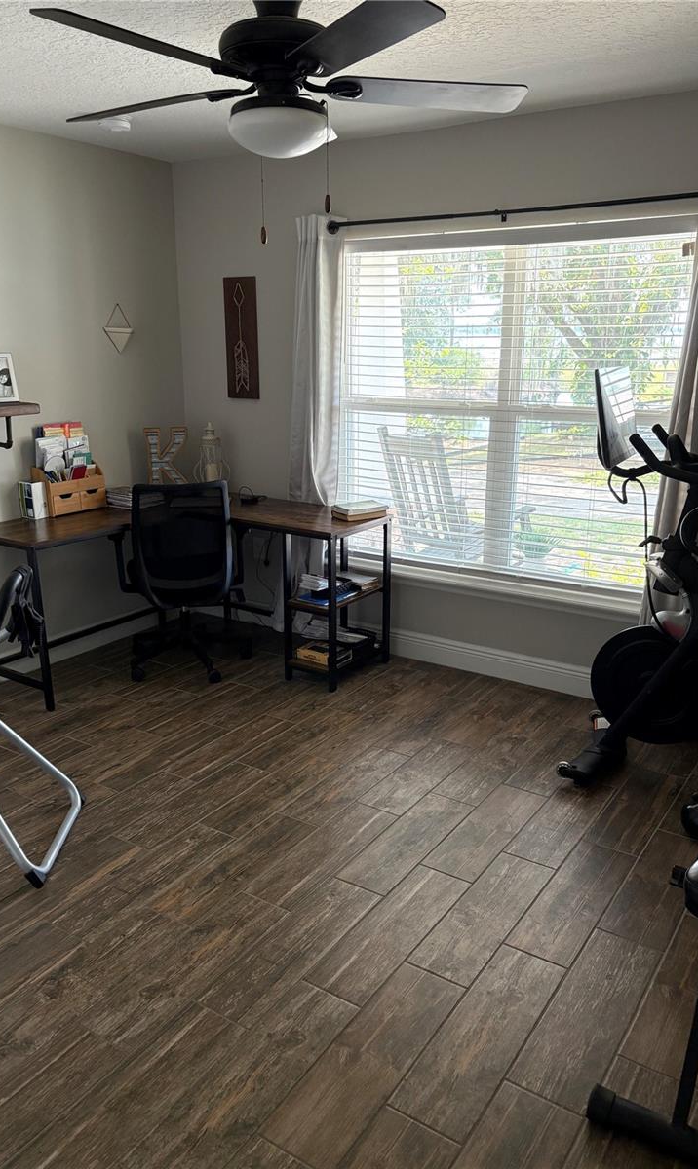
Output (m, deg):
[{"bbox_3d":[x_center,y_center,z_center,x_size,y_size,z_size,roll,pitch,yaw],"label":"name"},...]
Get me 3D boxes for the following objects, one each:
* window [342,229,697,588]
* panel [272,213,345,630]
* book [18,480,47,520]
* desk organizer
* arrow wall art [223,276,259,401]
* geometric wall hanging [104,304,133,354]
[{"bbox_3d":[0.671,-0.773,3.885,1.620,1.500,0.100,10,19,32],"label":"window"},{"bbox_3d":[-0.192,-0.719,4.372,0.460,2.070,0.120,10,19,32],"label":"panel"},{"bbox_3d":[-1.483,-0.398,4.150,0.115,0.168,0.068,10,19,32],"label":"book"},{"bbox_3d":[-1.366,-0.474,4.303,0.140,0.225,0.335,10,19,32],"label":"desk organizer"},{"bbox_3d":[-0.557,-1.268,4.537,0.212,0.605,0.025,10,19,32],"label":"arrow wall art"},{"bbox_3d":[-1.161,-1.285,4.412,0.065,0.235,0.195,10,19,32],"label":"geometric wall hanging"}]

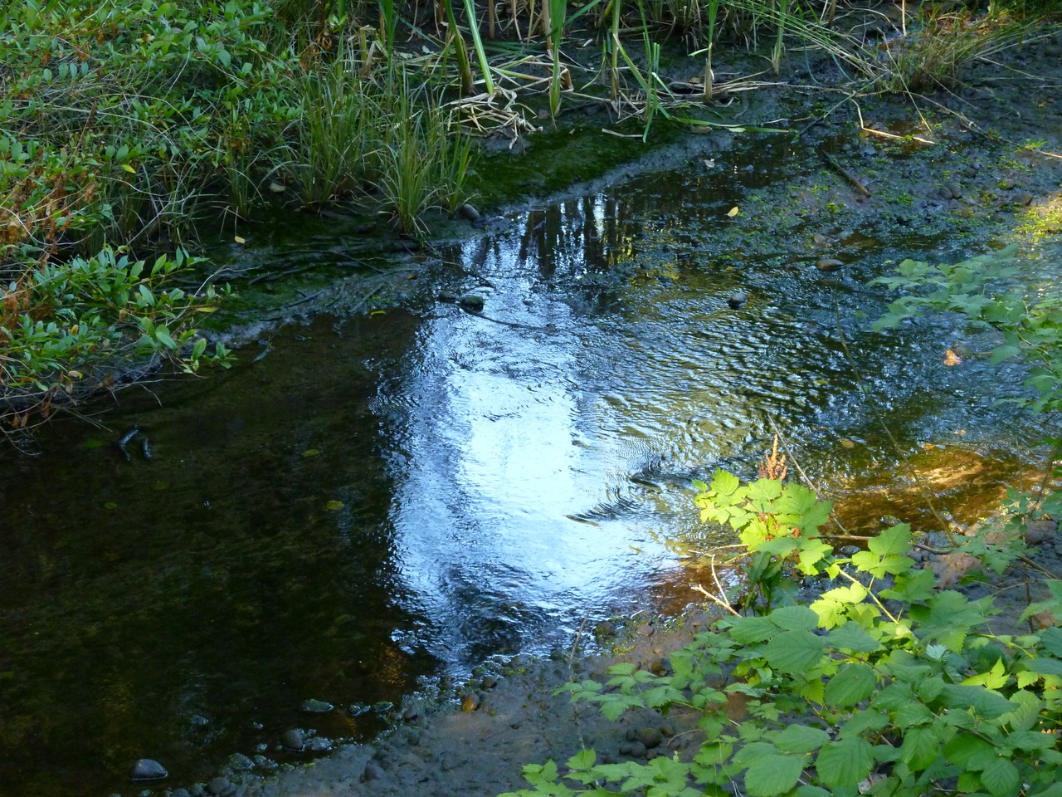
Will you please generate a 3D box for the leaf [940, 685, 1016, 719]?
[{"bbox_3d":[0.617,0.419,4.450,0.112,0.022,0.070,12,37,19],"label":"leaf"}]

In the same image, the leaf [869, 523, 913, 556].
[{"bbox_3d":[0.554,0.218,4.965,0.062,0.018,0.072,20,51,24],"label":"leaf"}]

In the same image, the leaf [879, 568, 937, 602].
[{"bbox_3d":[0.585,0.290,5.000,0.085,0.025,0.081,19,45,24],"label":"leaf"}]

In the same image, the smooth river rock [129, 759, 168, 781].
[{"bbox_3d":[-0.639,0.623,5.380,0.064,0.034,0.048,0,25,0],"label":"smooth river rock"}]

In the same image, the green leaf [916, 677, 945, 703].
[{"bbox_3d":[0.571,0.415,4.596,0.039,0.018,0.048,21,55,28],"label":"green leaf"}]

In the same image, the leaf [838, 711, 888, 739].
[{"bbox_3d":[0.464,0.455,4.500,0.084,0.018,0.055,-19,43,-19],"label":"leaf"}]

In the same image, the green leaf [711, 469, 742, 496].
[{"bbox_3d":[0.306,0.132,5.039,0.048,0.018,0.059,-9,47,-5],"label":"green leaf"}]

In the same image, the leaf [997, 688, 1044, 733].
[{"bbox_3d":[0.700,0.445,4.600,0.060,0.016,0.072,0,55,6],"label":"leaf"}]

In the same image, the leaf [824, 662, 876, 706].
[{"bbox_3d":[0.458,0.410,4.609,0.083,0.018,0.068,-42,50,-19],"label":"leaf"}]

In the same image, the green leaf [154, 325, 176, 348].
[{"bbox_3d":[-0.738,-0.126,6.500,0.030,0.014,0.066,-31,62,-23],"label":"green leaf"}]

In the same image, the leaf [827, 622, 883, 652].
[{"bbox_3d":[0.468,0.345,4.664,0.080,0.018,0.071,0,33,-2],"label":"leaf"}]

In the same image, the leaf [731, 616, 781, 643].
[{"bbox_3d":[0.326,0.335,4.677,0.073,0.018,0.059,6,36,20],"label":"leaf"}]

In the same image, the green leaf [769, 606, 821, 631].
[{"bbox_3d":[0.376,0.315,4.600,0.072,0.016,0.050,16,40,22],"label":"green leaf"}]

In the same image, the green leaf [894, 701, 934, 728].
[{"bbox_3d":[0.540,0.446,4.546,0.060,0.018,0.052,-6,34,6],"label":"green leaf"}]

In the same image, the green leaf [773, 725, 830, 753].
[{"bbox_3d":[0.379,0.475,4.509,0.079,0.018,0.064,-2,31,2],"label":"green leaf"}]

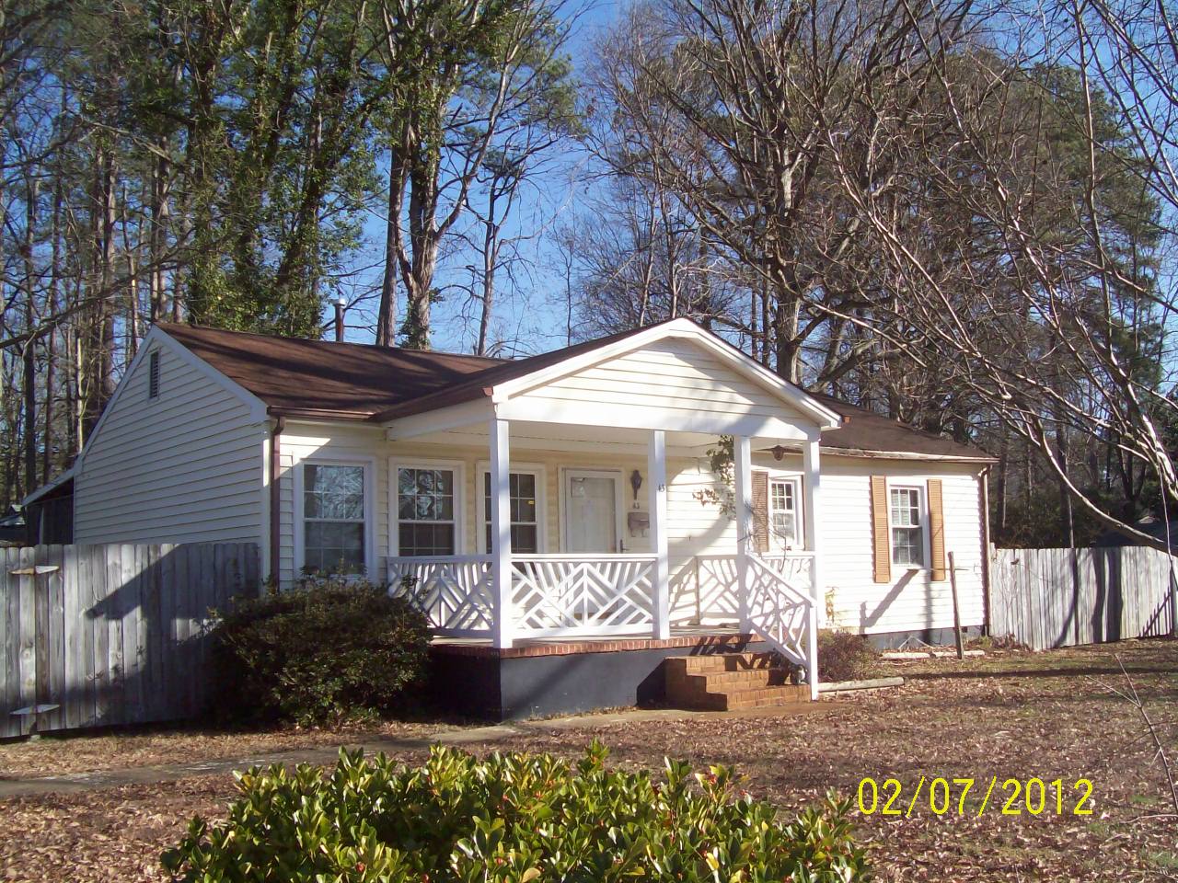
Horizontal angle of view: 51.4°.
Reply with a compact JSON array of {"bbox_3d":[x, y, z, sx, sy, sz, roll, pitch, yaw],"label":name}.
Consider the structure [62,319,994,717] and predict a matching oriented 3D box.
[{"bbox_3d":[0.091,1.114,19.669,13.483,4.949,10.807,4,-8,-37],"label":"structure"}]

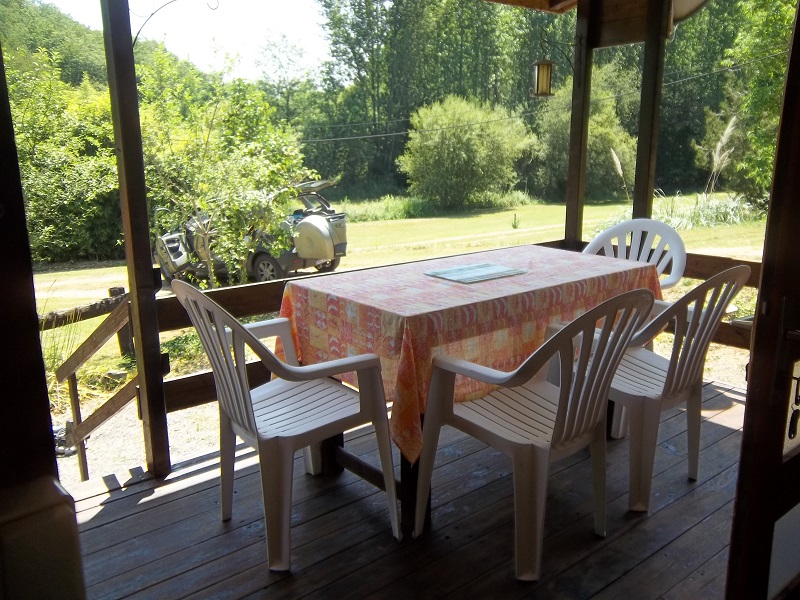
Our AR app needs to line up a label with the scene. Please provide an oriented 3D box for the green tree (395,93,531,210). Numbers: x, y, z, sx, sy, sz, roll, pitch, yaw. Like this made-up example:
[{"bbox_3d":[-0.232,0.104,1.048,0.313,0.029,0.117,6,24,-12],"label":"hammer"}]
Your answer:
[{"bbox_3d":[2.754,-6.109,26.800,5.400,4.800,5.200,1,13,6],"label":"green tree"}]

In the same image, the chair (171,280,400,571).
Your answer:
[{"bbox_3d":[-0.382,0.330,2.015,0.560,0.858,0.564,-10,16,-38],"label":"chair"}]

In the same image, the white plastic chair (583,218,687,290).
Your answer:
[{"bbox_3d":[1.077,0.048,3.252,0.560,0.858,0.564,-11,17,-40],"label":"white plastic chair"}]

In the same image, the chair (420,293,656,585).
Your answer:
[{"bbox_3d":[0.432,0.344,1.952,0.564,0.858,0.560,-10,17,-39],"label":"chair"}]

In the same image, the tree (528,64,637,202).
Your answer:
[{"bbox_3d":[8.224,-7.462,29.000,4.600,6.200,4.600,4,13,15],"label":"tree"}]

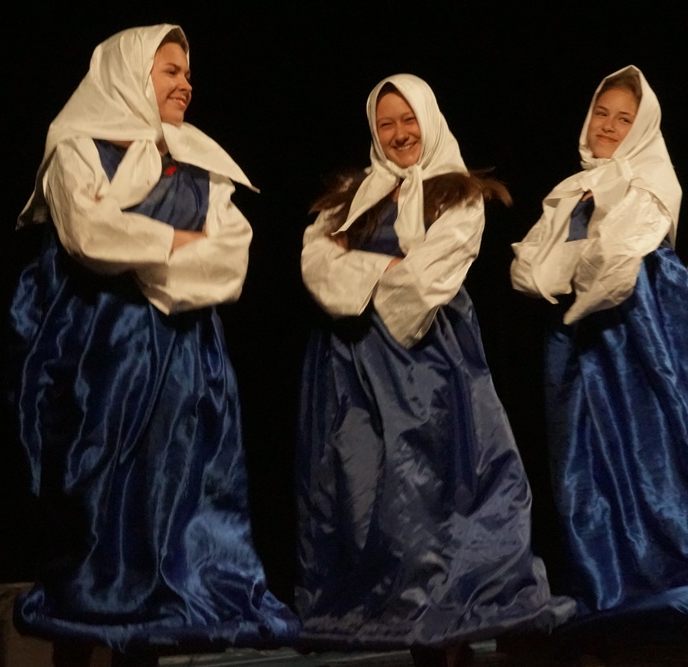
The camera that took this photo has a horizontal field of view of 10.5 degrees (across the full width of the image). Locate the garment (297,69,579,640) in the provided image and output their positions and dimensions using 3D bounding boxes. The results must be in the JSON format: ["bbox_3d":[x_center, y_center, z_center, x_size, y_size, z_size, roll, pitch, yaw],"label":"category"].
[{"bbox_3d":[0.238,0.075,9.750,0.710,1.475,0.580,0,-1,15],"label":"garment"}]

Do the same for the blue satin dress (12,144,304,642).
[{"bbox_3d":[-0.467,0.155,9.250,0.690,1.244,0.580,1,-1,-32],"label":"blue satin dress"}]

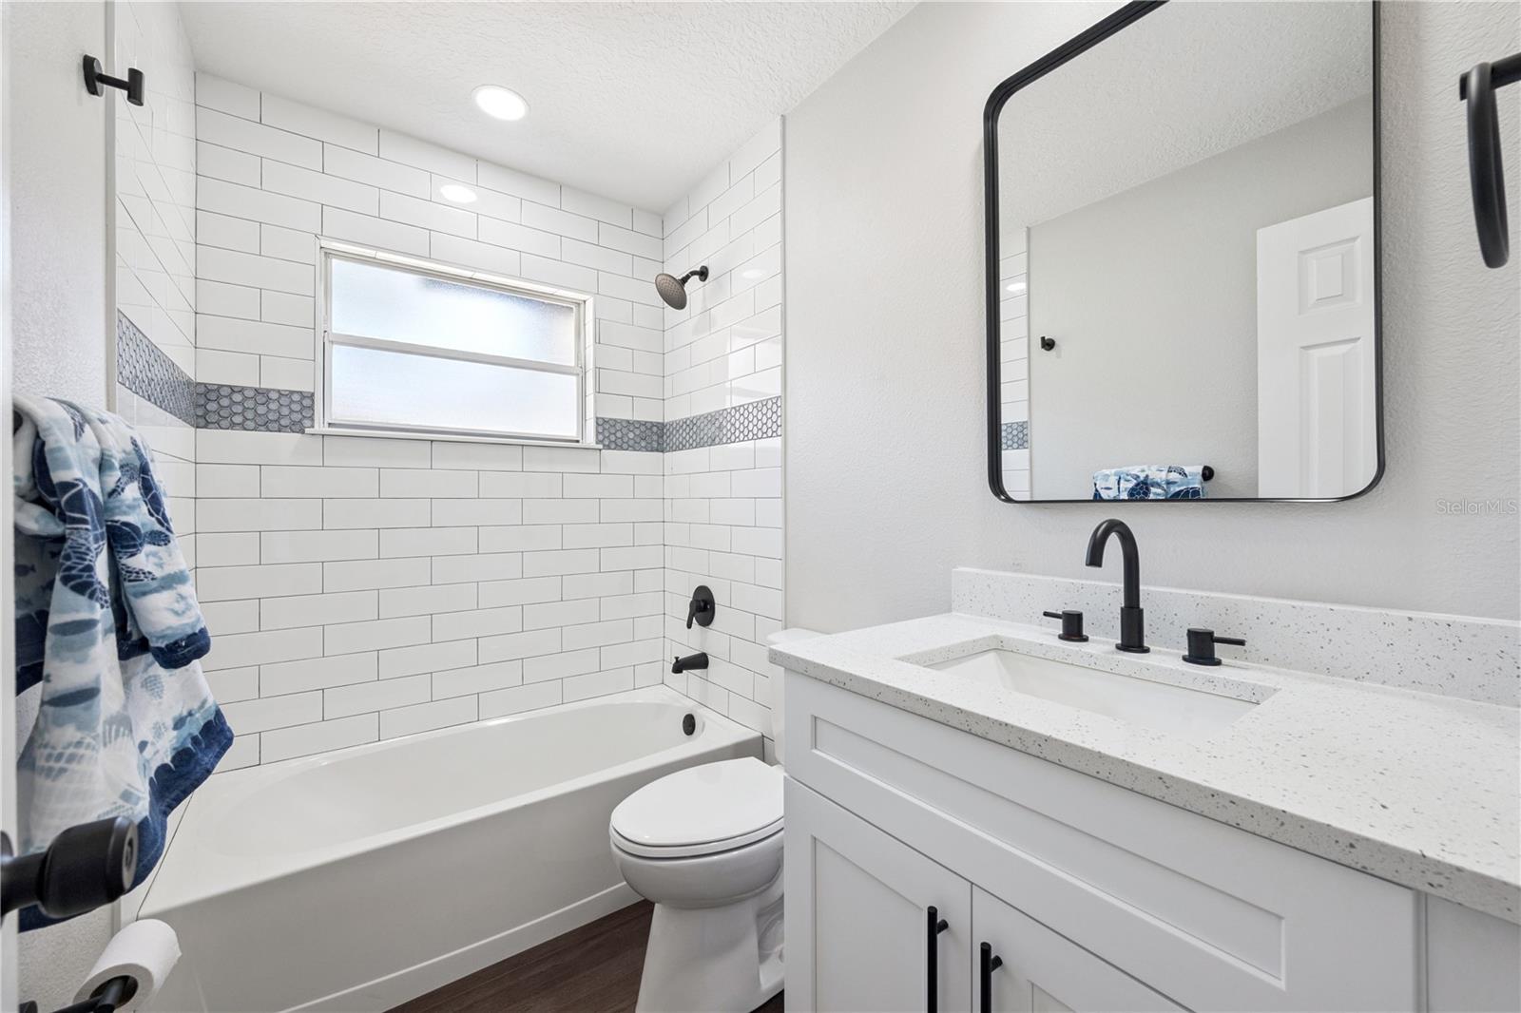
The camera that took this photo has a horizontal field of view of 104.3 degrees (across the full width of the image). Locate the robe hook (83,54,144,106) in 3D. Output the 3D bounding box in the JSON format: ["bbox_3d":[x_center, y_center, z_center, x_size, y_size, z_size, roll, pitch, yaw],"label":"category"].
[{"bbox_3d":[-1.091,-0.720,1.003,0.065,0.057,0.055,0,0,-36],"label":"robe hook"}]

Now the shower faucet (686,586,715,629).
[{"bbox_3d":[-0.251,0.398,2.326,0.068,0.167,0.163,0,0,-37],"label":"shower faucet"}]

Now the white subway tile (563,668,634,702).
[{"bbox_3d":[-0.662,0.729,2.434,0.303,0.096,0.010,0,0,-36],"label":"white subway tile"}]

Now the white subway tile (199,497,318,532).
[{"bbox_3d":[-1.525,0.022,1.810,0.296,0.100,0.010,0,0,-36],"label":"white subway tile"}]

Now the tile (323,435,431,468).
[{"bbox_3d":[-1.277,-0.181,1.980,0.303,0.100,0.010,0,0,-37],"label":"tile"}]

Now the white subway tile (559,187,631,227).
[{"bbox_3d":[-0.674,-1.230,2.452,0.304,0.098,0.010,0,0,-36],"label":"white subway tile"}]

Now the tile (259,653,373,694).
[{"bbox_3d":[-1.398,0.530,1.891,0.303,0.100,0.010,0,0,-37],"label":"tile"}]

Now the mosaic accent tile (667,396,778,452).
[{"bbox_3d":[-0.171,-0.301,2.281,0.010,0.135,0.824,0,0,-37],"label":"mosaic accent tile"}]

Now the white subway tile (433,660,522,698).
[{"bbox_3d":[-1.034,0.635,2.174,0.304,0.100,0.010,0,0,-36],"label":"white subway tile"}]

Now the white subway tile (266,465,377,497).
[{"bbox_3d":[-1.405,-0.079,1.898,0.303,0.100,0.010,0,0,-36],"label":"white subway tile"}]

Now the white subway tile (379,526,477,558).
[{"bbox_3d":[-1.156,0.123,2.074,0.301,0.099,0.009,0,0,-36],"label":"white subway tile"}]

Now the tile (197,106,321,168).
[{"bbox_3d":[-1.537,-1.127,1.826,0.296,0.100,0.010,0,0,-36],"label":"tile"}]

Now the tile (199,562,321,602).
[{"bbox_3d":[-1.521,0.227,1.809,0.294,0.099,0.009,0,0,-36],"label":"tile"}]

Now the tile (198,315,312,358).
[{"bbox_3d":[-1.533,-0.513,1.806,0.274,0.099,0.009,0,0,-36],"label":"tile"}]

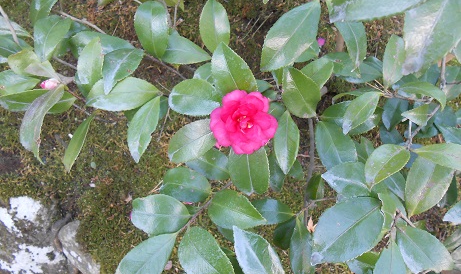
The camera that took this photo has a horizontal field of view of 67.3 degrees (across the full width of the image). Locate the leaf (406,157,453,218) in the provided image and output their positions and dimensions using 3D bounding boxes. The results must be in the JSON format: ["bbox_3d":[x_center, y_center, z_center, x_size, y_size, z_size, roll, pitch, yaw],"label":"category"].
[{"bbox_3d":[0.228,0.057,0.398,0.046,0.012,0.083,28,93,-9],"label":"leaf"}]

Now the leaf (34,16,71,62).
[{"bbox_3d":[-0.196,-0.108,0.383,0.032,0.014,0.062,13,76,1],"label":"leaf"}]

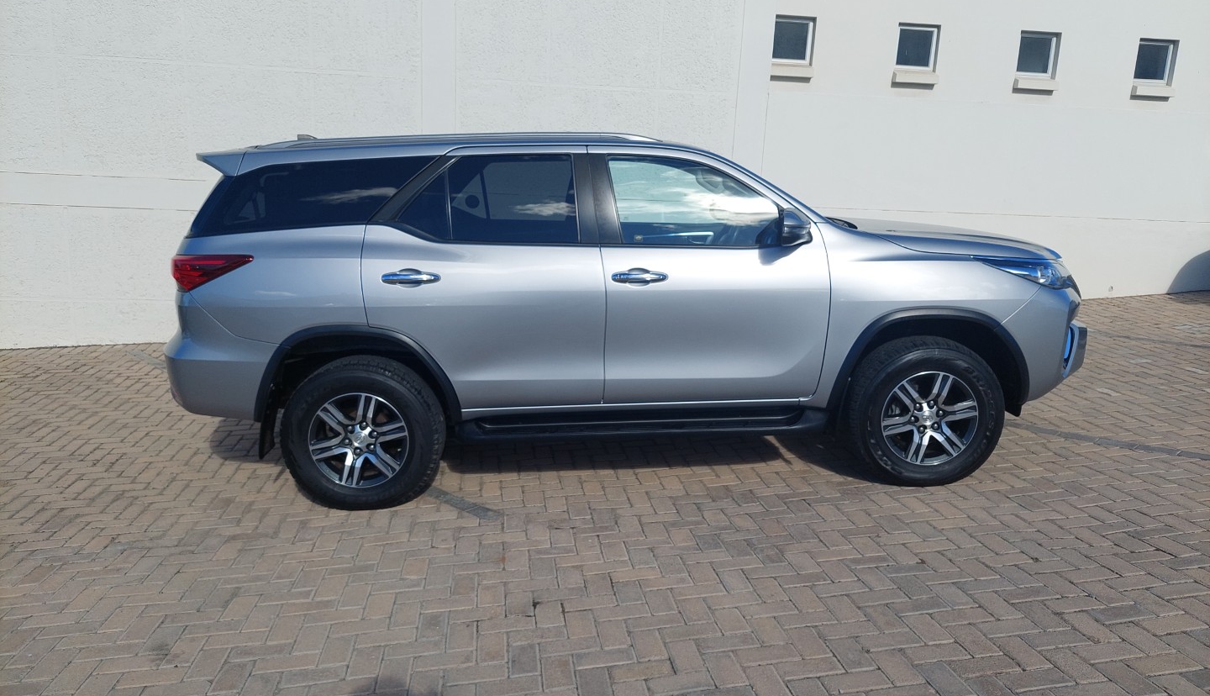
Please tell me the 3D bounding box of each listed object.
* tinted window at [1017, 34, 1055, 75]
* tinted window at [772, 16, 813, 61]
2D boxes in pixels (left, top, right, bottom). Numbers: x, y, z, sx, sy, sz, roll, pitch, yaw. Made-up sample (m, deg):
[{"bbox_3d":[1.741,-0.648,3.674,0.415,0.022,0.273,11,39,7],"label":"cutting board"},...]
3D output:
[{"bbox_3d":[4.183,-2.842,8.178,0.426,0.428,0.100,1,13,-8],"label":"tinted window"},{"bbox_3d":[1.742,-2.853,7.818,0.392,0.425,0.100,1,13,-8],"label":"tinted window"}]

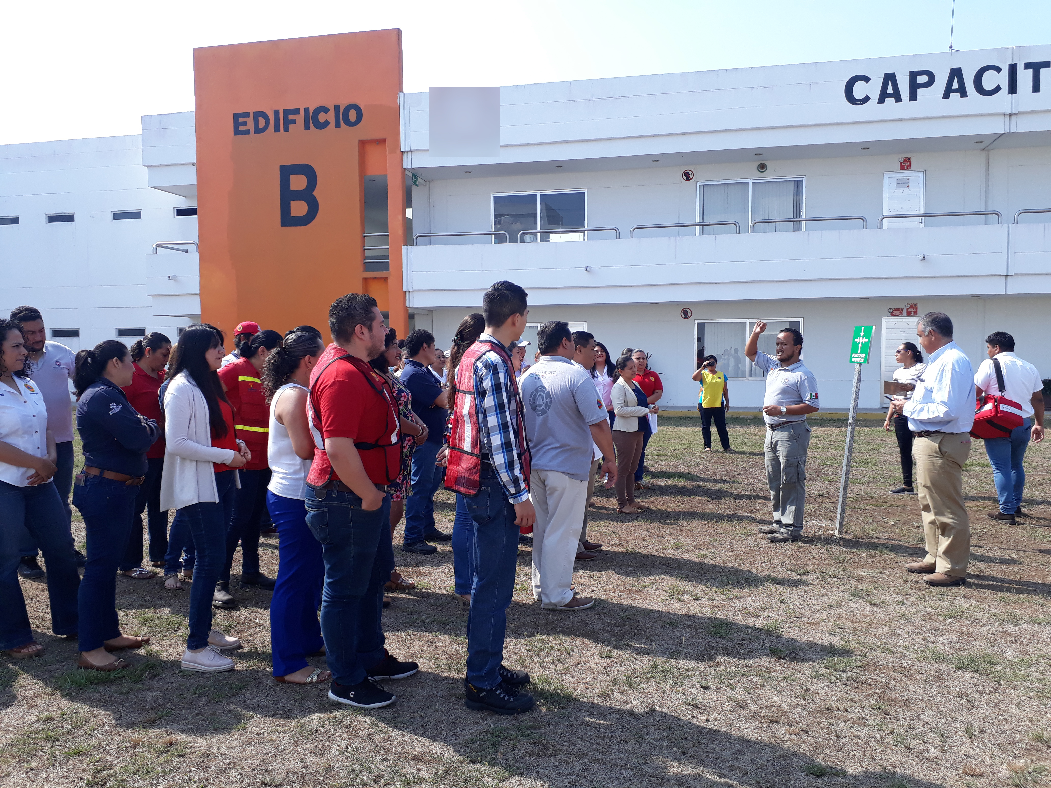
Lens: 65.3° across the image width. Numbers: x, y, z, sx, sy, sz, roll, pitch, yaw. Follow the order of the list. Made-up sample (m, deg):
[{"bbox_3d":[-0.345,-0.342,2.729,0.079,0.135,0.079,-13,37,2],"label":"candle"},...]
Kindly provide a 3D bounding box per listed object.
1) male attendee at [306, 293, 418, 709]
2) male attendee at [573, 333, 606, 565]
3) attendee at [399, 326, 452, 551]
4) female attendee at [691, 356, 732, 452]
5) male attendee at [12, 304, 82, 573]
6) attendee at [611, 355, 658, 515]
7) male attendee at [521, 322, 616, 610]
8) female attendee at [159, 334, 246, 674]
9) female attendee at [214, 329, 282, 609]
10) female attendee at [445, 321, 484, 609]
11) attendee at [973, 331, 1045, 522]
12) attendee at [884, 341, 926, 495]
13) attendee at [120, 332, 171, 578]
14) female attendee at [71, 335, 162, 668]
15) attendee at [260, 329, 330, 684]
[{"bbox_3d":[-0.735,0.443,3.542,0.480,1.746,0.600,-2,3,-15],"label":"male attendee"},{"bbox_3d":[0.400,0.365,6.087,0.380,1.670,0.500,-1,3,-17],"label":"male attendee"},{"bbox_3d":[-0.789,0.337,6.383,0.420,1.699,0.520,-1,2,-10],"label":"attendee"},{"bbox_3d":[2.887,0.142,12.667,0.580,1.488,0.380,-1,3,0],"label":"female attendee"},{"bbox_3d":[-3.258,0.308,5.497,0.400,1.792,0.580,2,4,42],"label":"male attendee"},{"bbox_3d":[1.047,0.387,8.043,0.420,1.521,0.480,1,4,32],"label":"attendee"},{"bbox_3d":[0.250,0.414,4.880,0.420,1.689,0.580,-2,3,-33],"label":"male attendee"},{"bbox_3d":[-1.556,0.479,3.926,0.440,1.618,0.460,0,2,3],"label":"female attendee"},{"bbox_3d":[-1.707,0.426,4.964,0.450,1.639,0.540,0,3,20],"label":"female attendee"},{"bbox_3d":[-0.320,0.371,4.829,0.420,1.688,0.480,-3,4,-32],"label":"female attendee"},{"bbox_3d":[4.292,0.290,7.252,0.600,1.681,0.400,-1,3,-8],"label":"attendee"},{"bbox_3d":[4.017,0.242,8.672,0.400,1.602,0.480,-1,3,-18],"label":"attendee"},{"bbox_3d":[-2.598,0.397,5.594,0.420,1.637,0.480,0,3,20],"label":"attendee"},{"bbox_3d":[-2.019,0.527,4.013,0.410,1.577,0.500,-2,3,-20],"label":"female attendee"},{"bbox_3d":[-1.087,0.506,3.816,0.380,1.608,0.480,-2,3,-26],"label":"attendee"}]

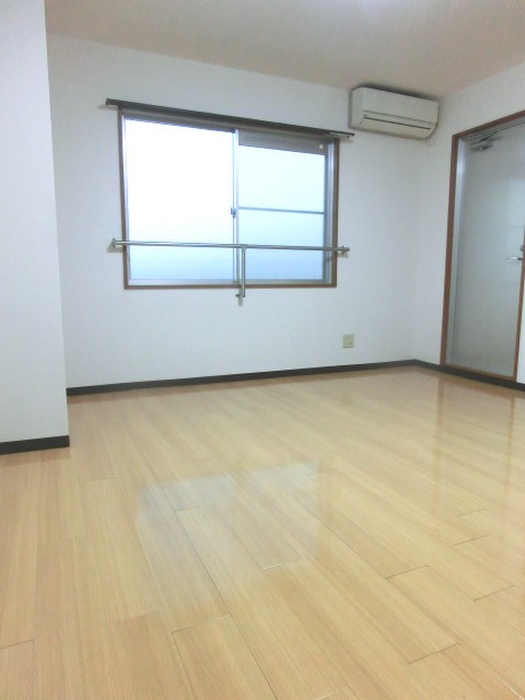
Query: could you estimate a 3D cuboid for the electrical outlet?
[{"bbox_3d":[0.763,-0.081,4.279,0.119,0.123,0.012,-3,9,-23],"label":"electrical outlet"}]

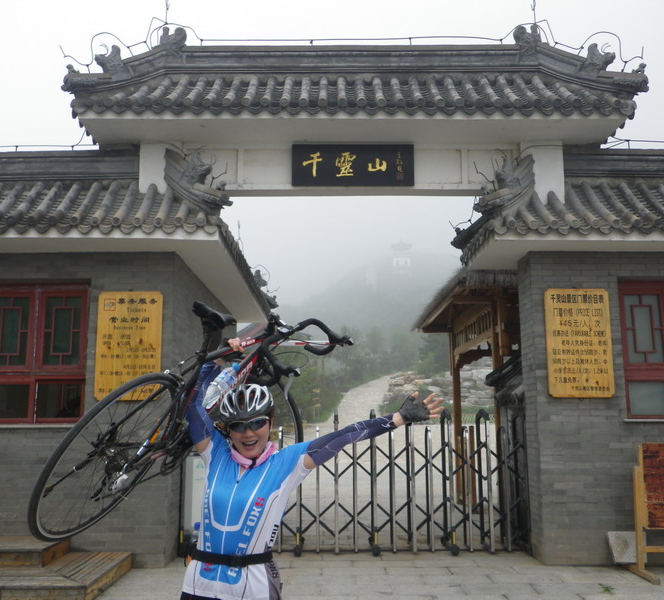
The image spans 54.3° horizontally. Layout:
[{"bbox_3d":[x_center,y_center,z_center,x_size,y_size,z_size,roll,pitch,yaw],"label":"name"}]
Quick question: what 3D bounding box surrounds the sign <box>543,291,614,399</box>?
[{"bbox_3d":[2.458,0.427,6.445,0.644,1.087,0.040,0,-9,0],"label":"sign"}]

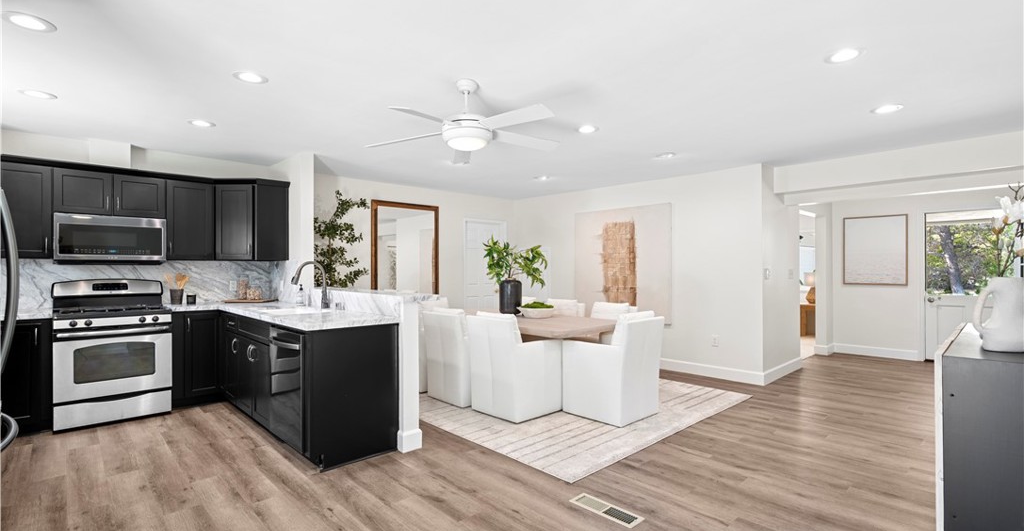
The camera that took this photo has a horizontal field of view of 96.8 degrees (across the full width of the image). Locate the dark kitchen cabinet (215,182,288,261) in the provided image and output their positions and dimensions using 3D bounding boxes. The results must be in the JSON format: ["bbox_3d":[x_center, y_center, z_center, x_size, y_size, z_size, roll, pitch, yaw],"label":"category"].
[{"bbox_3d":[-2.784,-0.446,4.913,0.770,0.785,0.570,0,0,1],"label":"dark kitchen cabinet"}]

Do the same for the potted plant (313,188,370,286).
[{"bbox_3d":[-2.036,0.236,5.346,0.766,2.211,0.790,1,-1,-43],"label":"potted plant"}]

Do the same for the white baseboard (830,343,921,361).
[{"bbox_3d":[5.206,1.245,6.529,0.020,0.153,0.966,1,-1,-43],"label":"white baseboard"}]

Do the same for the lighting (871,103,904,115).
[{"bbox_3d":[2.694,-1.112,3.265,0.195,0.025,0.195,0,-1,-44],"label":"lighting"}]

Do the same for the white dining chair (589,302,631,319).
[{"bbox_3d":[0.931,0.870,4.963,0.636,0.895,0.593,1,-1,-43],"label":"white dining chair"}]

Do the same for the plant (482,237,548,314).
[{"bbox_3d":[0.035,0.117,5.340,0.760,0.892,0.620,0,-1,0],"label":"plant"}]

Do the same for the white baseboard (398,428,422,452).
[{"bbox_3d":[-0.736,1.245,3.266,0.157,0.138,0.102,0,-1,-44],"label":"white baseboard"}]

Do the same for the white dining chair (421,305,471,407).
[{"bbox_3d":[-0.446,0.878,4.615,0.636,0.883,0.600,1,-1,-43],"label":"white dining chair"}]

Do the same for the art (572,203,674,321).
[{"bbox_3d":[1.472,-0.007,6.253,0.043,1.544,1.538,1,-1,-43],"label":"art"}]

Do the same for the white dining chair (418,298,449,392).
[{"bbox_3d":[-0.947,0.882,5.035,0.650,0.880,0.570,0,-1,-44],"label":"white dining chair"}]

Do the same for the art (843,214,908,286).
[{"bbox_3d":[5.204,-0.212,6.531,0.043,0.997,0.741,1,-1,-43],"label":"art"}]

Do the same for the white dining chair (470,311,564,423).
[{"bbox_3d":[0.037,0.874,4.125,0.650,0.880,0.575,0,-1,-44],"label":"white dining chair"}]

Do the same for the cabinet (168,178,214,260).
[{"bbox_3d":[-3.275,-0.437,4.607,0.380,0.767,0.327,1,-1,-43],"label":"cabinet"}]

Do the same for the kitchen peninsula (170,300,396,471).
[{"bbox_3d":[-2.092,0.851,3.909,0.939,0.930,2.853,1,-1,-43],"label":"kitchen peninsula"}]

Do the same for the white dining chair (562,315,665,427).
[{"bbox_3d":[0.893,0.872,4.032,0.567,0.880,0.675,0,-1,-44],"label":"white dining chair"}]

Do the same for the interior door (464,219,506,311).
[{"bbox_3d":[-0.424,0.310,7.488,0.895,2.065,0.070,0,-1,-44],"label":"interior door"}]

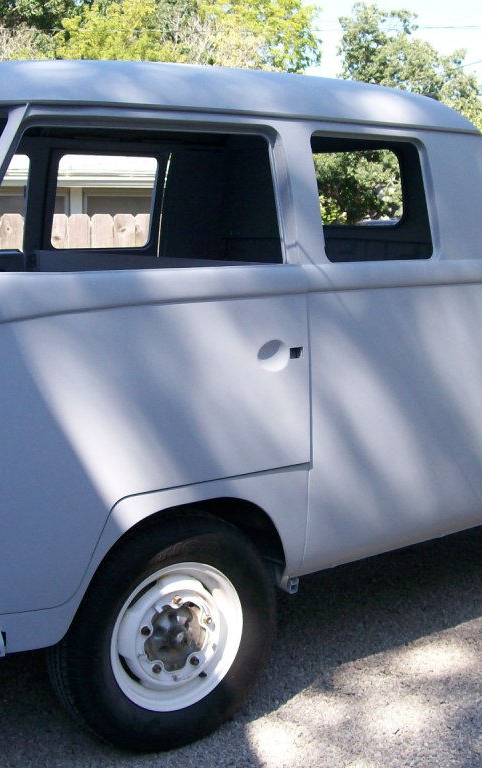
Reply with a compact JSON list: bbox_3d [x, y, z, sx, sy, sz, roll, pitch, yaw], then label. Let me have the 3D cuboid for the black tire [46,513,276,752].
[{"bbox_3d":[-0.207,0.687,2.985,0.688,0.685,0.178,-3,9,-34],"label":"black tire"}]

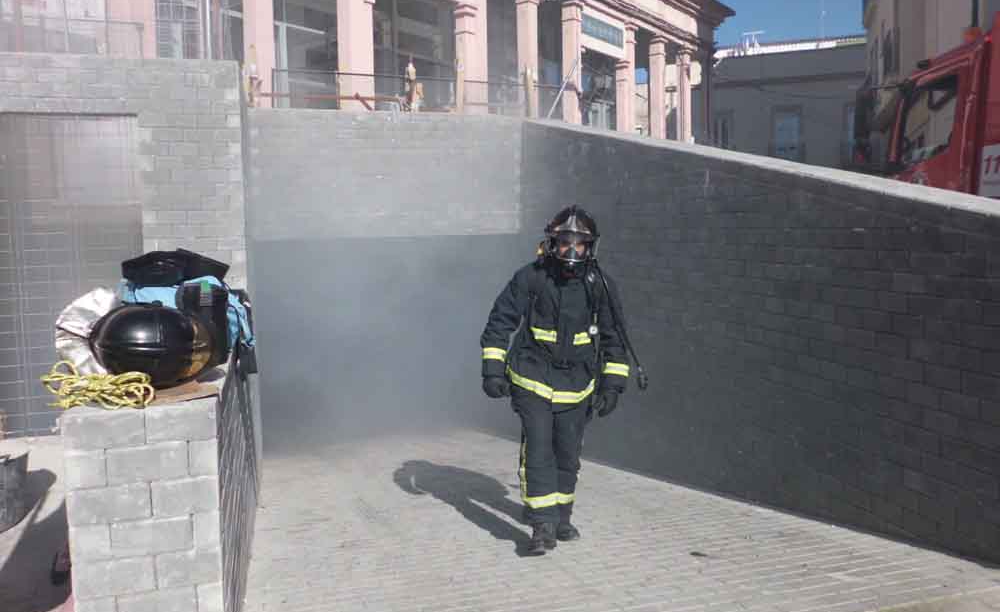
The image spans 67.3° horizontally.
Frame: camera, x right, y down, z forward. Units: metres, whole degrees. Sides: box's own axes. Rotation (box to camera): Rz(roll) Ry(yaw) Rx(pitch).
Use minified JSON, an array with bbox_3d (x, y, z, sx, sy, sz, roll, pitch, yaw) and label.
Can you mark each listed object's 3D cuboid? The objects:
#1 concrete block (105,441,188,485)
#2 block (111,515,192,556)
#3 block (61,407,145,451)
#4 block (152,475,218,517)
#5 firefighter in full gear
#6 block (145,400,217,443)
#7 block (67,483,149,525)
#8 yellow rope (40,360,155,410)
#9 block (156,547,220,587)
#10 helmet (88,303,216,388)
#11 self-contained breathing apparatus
[{"bbox_3d":[-0.951,0.417,2.058,0.200,0.103,0.100,-2,6,-14],"label":"concrete block"},{"bbox_3d":[-0.931,0.609,2.035,0.195,0.096,0.100,-2,4,-14],"label":"block"},{"bbox_3d":[-1.035,0.316,1.993,0.194,0.096,0.100,-2,4,-14],"label":"block"},{"bbox_3d":[-0.866,0.515,2.088,0.170,0.097,0.100,-2,6,-14],"label":"block"},{"bbox_3d":[0.281,0.374,3.955,0.770,1.780,0.530,-1,5,-7],"label":"firefighter in full gear"},{"bbox_3d":[-0.868,0.313,2.069,0.170,0.096,0.100,-2,6,-14],"label":"block"},{"bbox_3d":[-1.030,0.514,2.006,0.194,0.096,0.100,-2,4,-14],"label":"block"},{"bbox_3d":[-1.079,0.218,2.017,0.270,0.095,0.150,-2,4,-14],"label":"yellow rope"},{"bbox_3d":[-0.863,0.715,2.107,0.170,0.103,0.100,-2,6,-14],"label":"block"},{"bbox_3d":[-0.972,0.112,2.100,0.335,0.240,0.250,-1,-6,-21],"label":"helmet"},{"bbox_3d":[0.507,-0.029,4.030,0.560,0.950,0.460,-1,4,2],"label":"self-contained breathing apparatus"}]

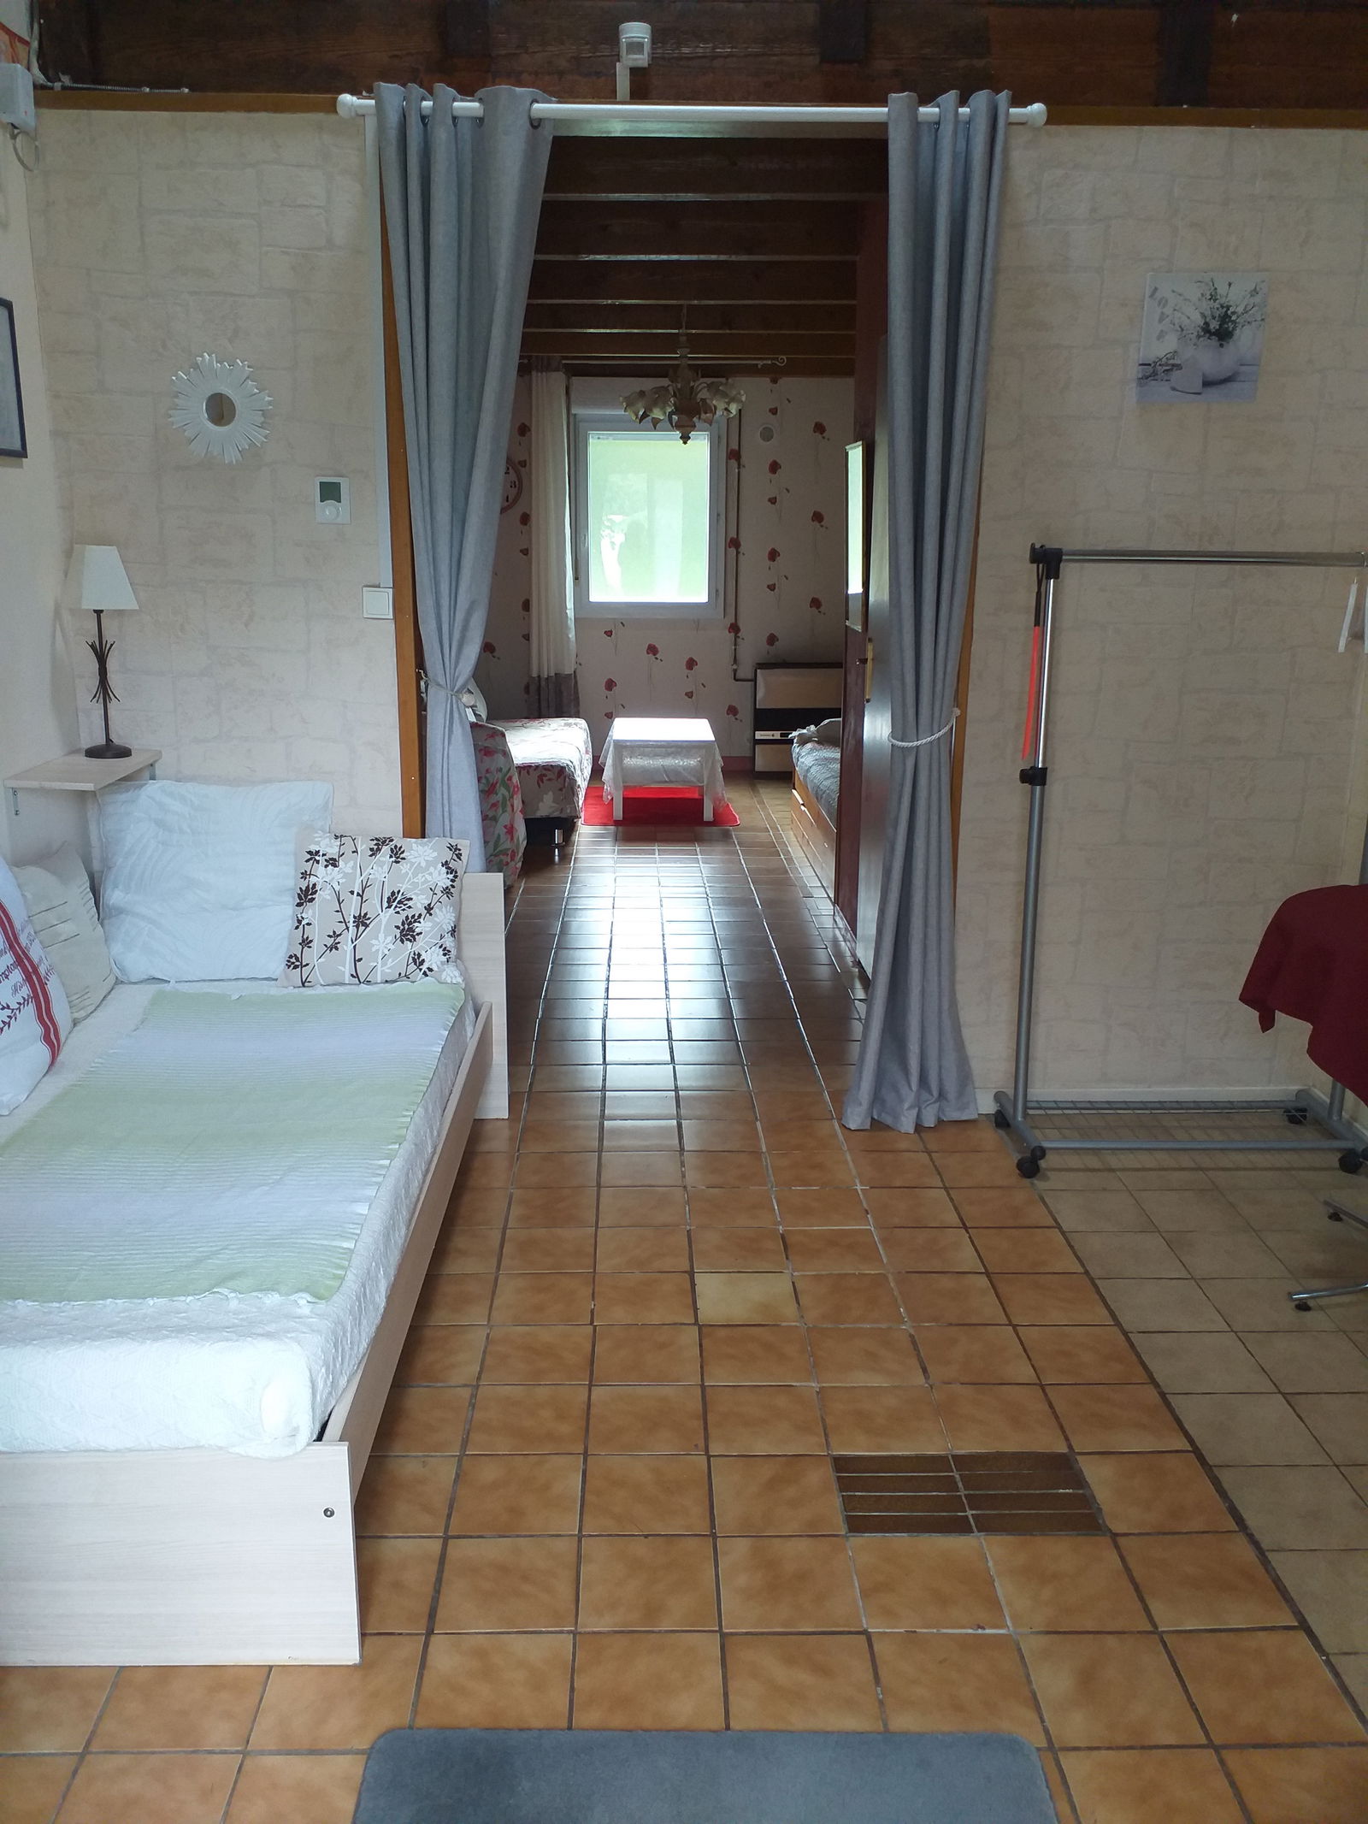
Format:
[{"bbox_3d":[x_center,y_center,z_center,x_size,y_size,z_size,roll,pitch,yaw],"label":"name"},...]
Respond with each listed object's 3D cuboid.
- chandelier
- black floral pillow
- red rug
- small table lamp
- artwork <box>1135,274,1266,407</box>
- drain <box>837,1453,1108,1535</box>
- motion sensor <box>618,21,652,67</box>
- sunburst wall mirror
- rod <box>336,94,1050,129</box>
[{"bbox_3d":[0.001,-2.418,6.234,0.565,0.559,0.565,0,15,-1],"label":"chandelier"},{"bbox_3d":[-0.768,-0.002,3.410,0.420,0.380,0.130,0,-5,-1],"label":"black floral pillow"},{"bbox_3d":[-0.133,-0.640,8.123,0.865,0.012,1.170,0,15,-1],"label":"red rug"},{"bbox_3d":[-1.402,-0.630,3.317,0.155,0.500,0.155,-10,18,-33],"label":"small table lamp"},{"bbox_3d":[1.230,-1.362,3.248,0.286,0.290,0.020,0,15,-1],"label":"artwork"},{"bbox_3d":[0.467,0.969,2.283,0.410,0.010,0.205,0,15,-1],"label":"drain"},{"bbox_3d":[-0.109,-1.932,3.053,0.069,0.087,0.050,0,15,-1],"label":"motion sensor"},{"bbox_3d":[-1.099,-1.199,3.257,0.242,0.248,0.020,0,15,-1],"label":"sunburst wall mirror"},{"bbox_3d":[0.017,-1.774,3.035,1.570,0.055,0.060,0,15,-1],"label":"rod"}]

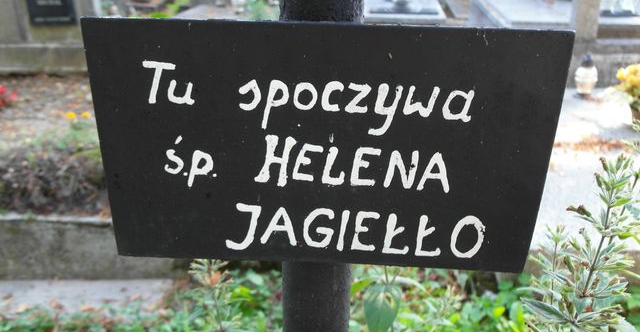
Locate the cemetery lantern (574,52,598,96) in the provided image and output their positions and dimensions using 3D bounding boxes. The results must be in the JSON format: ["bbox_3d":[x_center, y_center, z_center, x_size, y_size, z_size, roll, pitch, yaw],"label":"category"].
[{"bbox_3d":[1.653,-0.569,3.434,0.123,0.250,0.123,0,22,0],"label":"cemetery lantern"}]

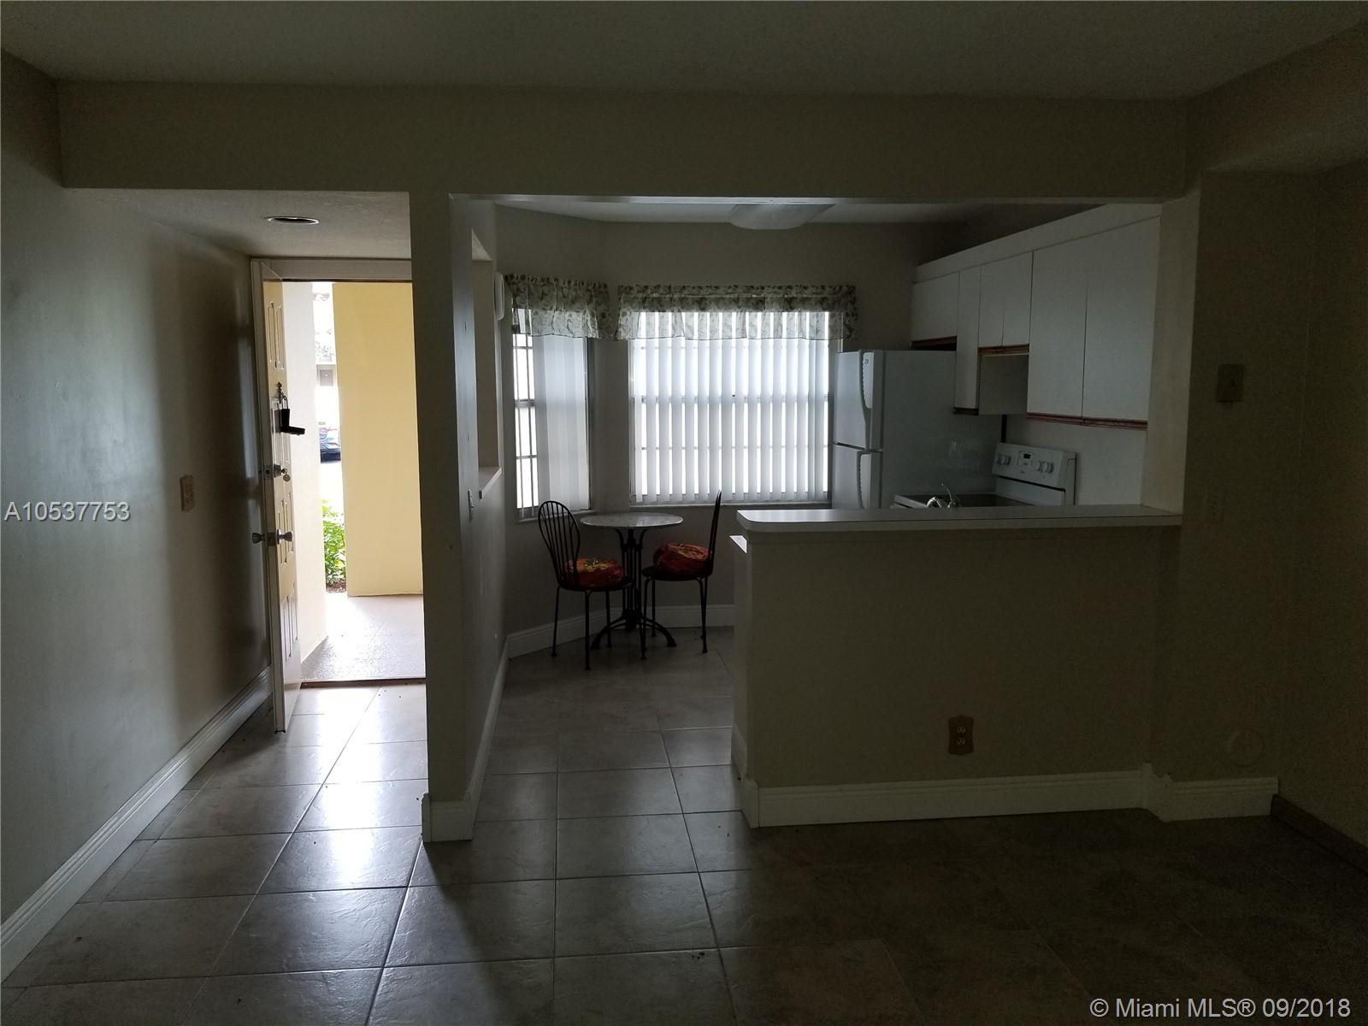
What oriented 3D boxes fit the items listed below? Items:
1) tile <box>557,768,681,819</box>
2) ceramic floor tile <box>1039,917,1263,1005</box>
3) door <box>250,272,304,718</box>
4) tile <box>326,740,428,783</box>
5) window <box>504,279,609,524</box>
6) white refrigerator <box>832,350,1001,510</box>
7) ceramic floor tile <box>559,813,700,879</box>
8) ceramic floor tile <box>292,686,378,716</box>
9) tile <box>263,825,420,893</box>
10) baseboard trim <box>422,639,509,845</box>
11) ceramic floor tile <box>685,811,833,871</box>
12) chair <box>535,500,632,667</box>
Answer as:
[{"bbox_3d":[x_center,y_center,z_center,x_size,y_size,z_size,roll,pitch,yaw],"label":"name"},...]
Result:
[{"bbox_3d":[-0.253,1.073,3.916,0.450,0.010,0.450,-1,7,-7],"label":"tile"},{"bbox_3d":[1.239,1.225,2.756,0.450,0.012,0.439,-1,8,-6],"label":"ceramic floor tile"},{"bbox_3d":[-1.879,-0.080,4.775,0.045,2.028,0.750,-2,7,-15],"label":"door"},{"bbox_3d":[-1.208,1.027,4.233,0.454,0.010,0.437,-1,7,-6],"label":"tile"},{"bbox_3d":[-0.708,-0.649,5.794,0.100,1.288,0.656,7,10,40],"label":"window"},{"bbox_3d":[1.354,-0.088,6.147,0.774,1.715,0.730,-1,7,-7],"label":"white refrigerator"},{"bbox_3d":[-0.199,1.110,3.425,0.441,0.009,0.438,-1,7,-7],"label":"ceramic floor tile"},{"bbox_3d":[-1.755,0.926,5.030,0.432,0.010,0.437,-1,7,-6],"label":"ceramic floor tile"},{"bbox_3d":[-1.100,1.138,3.374,0.450,0.010,0.450,-1,7,-7],"label":"tile"},{"bbox_3d":[-0.924,0.895,4.590,0.167,0.136,2.341,-1,7,-7],"label":"baseboard trim"},{"bbox_3d":[0.243,1.104,3.476,0.441,0.009,0.438,-1,7,-7],"label":"ceramic floor tile"},{"bbox_3d":[-0.513,0.375,5.806,0.485,0.908,0.410,-5,9,-37],"label":"chair"}]

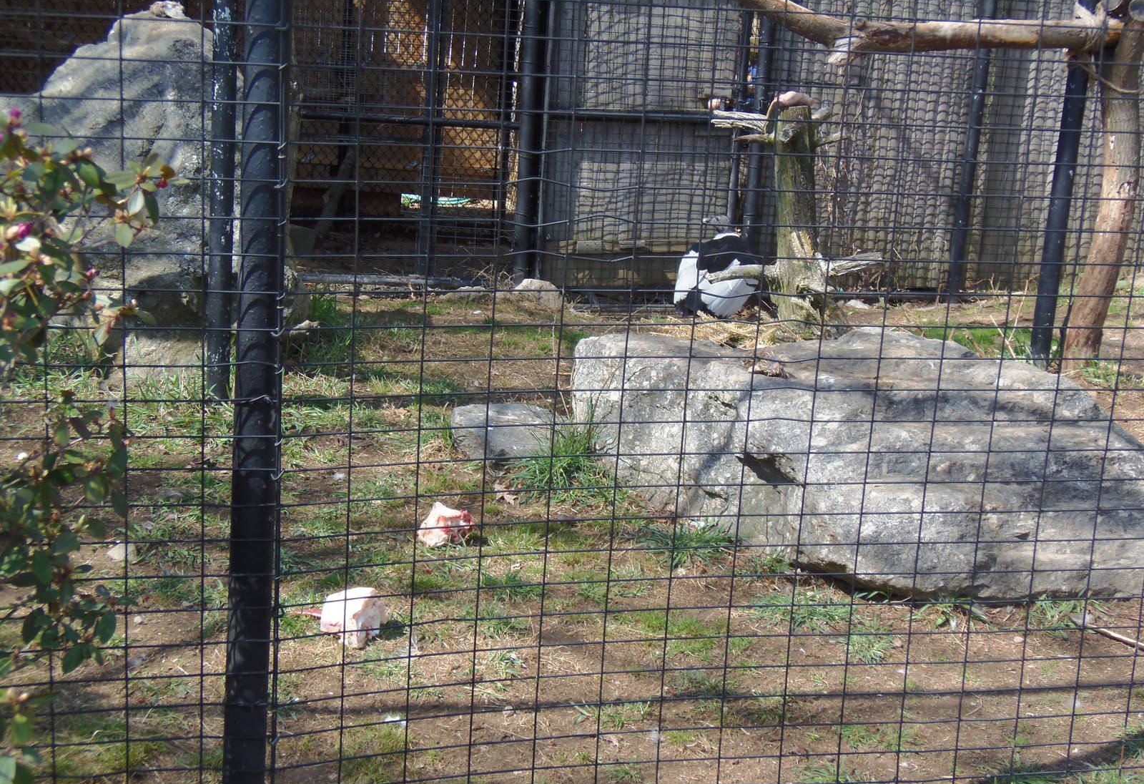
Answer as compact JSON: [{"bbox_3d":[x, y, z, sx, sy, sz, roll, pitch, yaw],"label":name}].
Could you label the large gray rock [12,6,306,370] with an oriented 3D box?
[{"bbox_3d":[-1.797,-0.882,6.966,1.280,1.520,0.900,6,13,10],"label":"large gray rock"}]

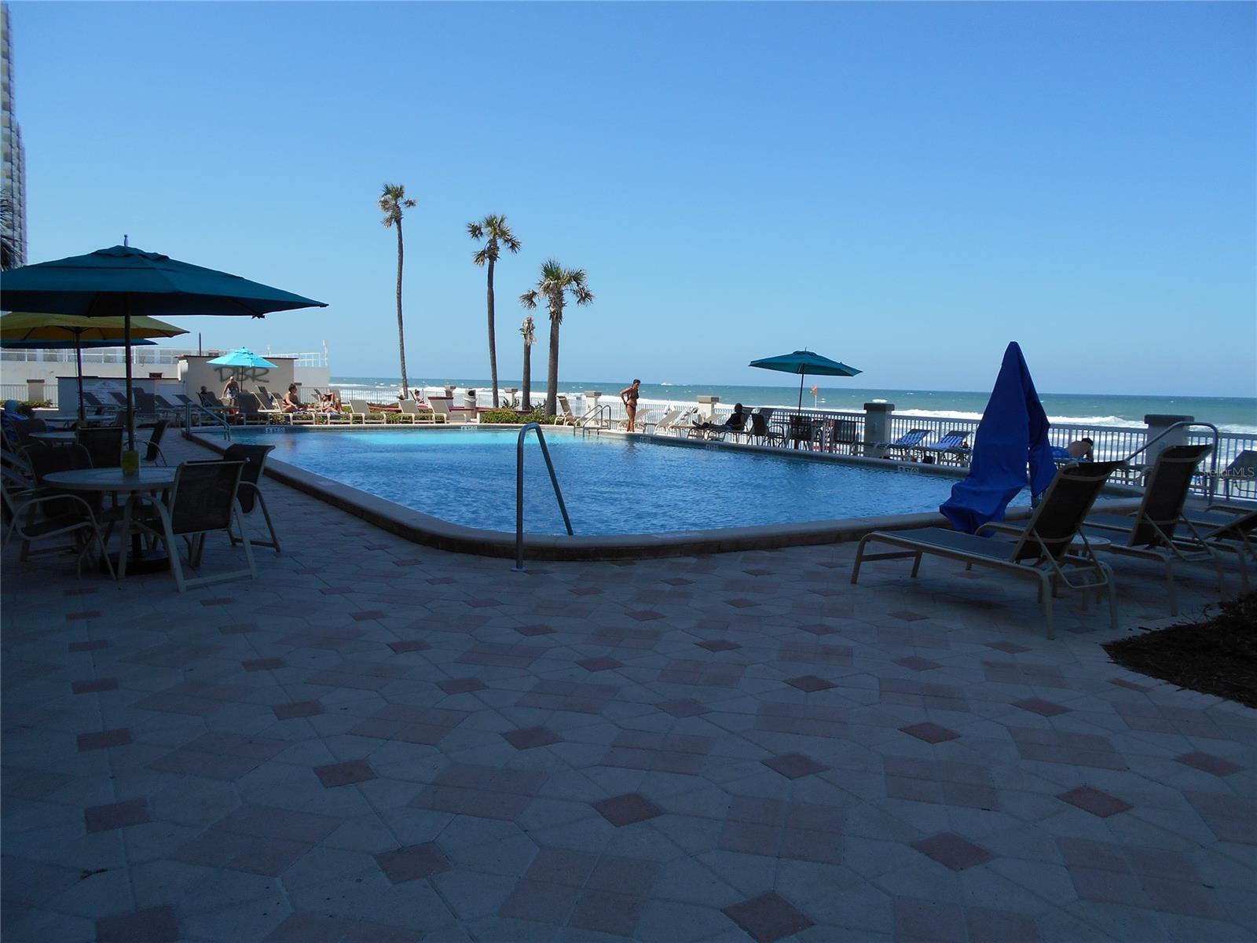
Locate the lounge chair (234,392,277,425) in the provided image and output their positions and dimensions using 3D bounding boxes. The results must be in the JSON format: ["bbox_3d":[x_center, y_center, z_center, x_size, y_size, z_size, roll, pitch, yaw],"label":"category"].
[{"bbox_3d":[-11.103,-1.781,27.973,0.690,0.950,1.850,-2,6,-28],"label":"lounge chair"}]

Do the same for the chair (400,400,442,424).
[{"bbox_3d":[-7.339,-2.021,32.482,0.700,0.870,1.950,-2,6,-31],"label":"chair"}]

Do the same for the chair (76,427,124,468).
[{"bbox_3d":[-6.696,-0.094,11.856,0.620,0.950,0.700,-4,7,-43],"label":"chair"}]

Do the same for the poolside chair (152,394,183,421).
[{"bbox_3d":[-15.241,-2.047,31.276,1.750,0.860,0.670,3,6,23],"label":"poolside chair"}]

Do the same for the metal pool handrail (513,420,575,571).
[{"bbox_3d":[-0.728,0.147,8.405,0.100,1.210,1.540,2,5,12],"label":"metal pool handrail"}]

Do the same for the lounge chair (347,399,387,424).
[{"bbox_3d":[-8.436,-1.876,30.400,0.700,0.850,1.800,-2,6,-31],"label":"lounge chair"}]

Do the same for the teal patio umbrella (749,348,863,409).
[{"bbox_3d":[4.182,-1.692,22.431,2.720,2.470,2.720,-2,6,-28],"label":"teal patio umbrella"}]

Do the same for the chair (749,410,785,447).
[{"bbox_3d":[3.267,-0.888,22.200,0.700,0.920,0.600,-1,6,-25],"label":"chair"}]

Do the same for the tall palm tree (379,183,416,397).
[{"bbox_3d":[-11.464,-8.714,47.000,1.900,11.217,1.900,-2,6,-31],"label":"tall palm tree"}]

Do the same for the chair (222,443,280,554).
[{"bbox_3d":[-3.487,0.252,8.114,0.610,0.935,0.740,4,6,27],"label":"chair"}]

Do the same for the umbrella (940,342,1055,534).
[{"bbox_3d":[4.090,-0.368,10.352,1.100,2.080,0.700,-2,6,-28],"label":"umbrella"}]

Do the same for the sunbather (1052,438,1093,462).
[{"bbox_3d":[7.783,-0.383,16.721,1.600,0.420,0.550,-2,6,-35],"label":"sunbather"}]

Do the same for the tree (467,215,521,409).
[{"bbox_3d":[-5.353,-6.143,37.700,2.100,8.106,2.100,1,5,0],"label":"tree"}]

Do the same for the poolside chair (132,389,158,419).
[{"bbox_3d":[-14.801,-1.874,28.981,0.670,0.960,1.550,-2,6,-30],"label":"poolside chair"}]

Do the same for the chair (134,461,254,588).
[{"bbox_3d":[-3.324,0.352,7.138,0.760,0.925,0.620,4,6,30],"label":"chair"}]

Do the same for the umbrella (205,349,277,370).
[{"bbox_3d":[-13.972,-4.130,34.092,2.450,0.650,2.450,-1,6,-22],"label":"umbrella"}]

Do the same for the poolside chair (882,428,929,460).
[{"bbox_3d":[5.811,-0.530,20.427,1.800,0.780,0.670,-2,6,-35],"label":"poolside chair"}]

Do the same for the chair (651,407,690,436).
[{"bbox_3d":[1.089,-1.396,27.200,1.800,0.900,0.700,-2,6,-31],"label":"chair"}]

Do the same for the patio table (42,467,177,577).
[{"bbox_3d":[-3.900,0.403,7.508,1.260,0.730,1.260,-2,6,-28],"label":"patio table"}]

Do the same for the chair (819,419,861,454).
[{"bbox_3d":[4.912,-0.769,21.813,0.680,0.950,0.640,-2,6,-33],"label":"chair"}]

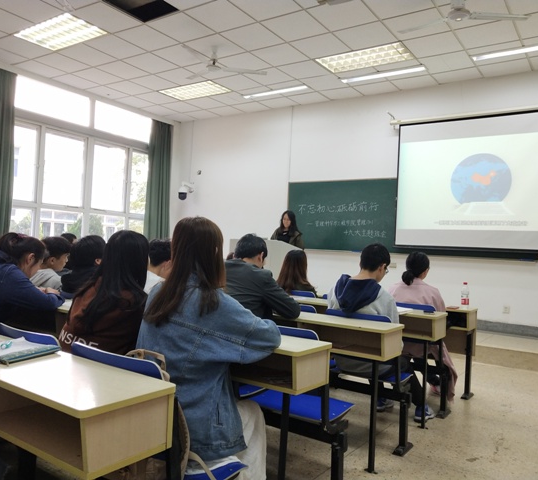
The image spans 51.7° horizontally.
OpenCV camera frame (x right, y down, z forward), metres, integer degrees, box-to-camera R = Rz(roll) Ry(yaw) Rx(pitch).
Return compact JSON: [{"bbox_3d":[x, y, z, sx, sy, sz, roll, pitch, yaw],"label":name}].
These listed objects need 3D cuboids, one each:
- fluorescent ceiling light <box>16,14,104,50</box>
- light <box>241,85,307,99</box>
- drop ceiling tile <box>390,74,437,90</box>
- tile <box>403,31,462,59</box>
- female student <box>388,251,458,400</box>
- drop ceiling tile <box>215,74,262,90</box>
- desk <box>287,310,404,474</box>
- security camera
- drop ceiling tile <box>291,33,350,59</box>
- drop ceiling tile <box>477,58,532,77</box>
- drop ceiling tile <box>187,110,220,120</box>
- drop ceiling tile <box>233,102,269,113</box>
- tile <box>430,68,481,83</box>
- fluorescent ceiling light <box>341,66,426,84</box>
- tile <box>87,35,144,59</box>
[{"bbox_3d":[-2.505,-2.467,6.690,1.200,0.080,0.600,1,-3,34],"label":"fluorescent ceiling light"},{"bbox_3d":[0.096,-2.281,8.554,1.230,0.080,0.100,2,-1,35],"label":"light"},{"bbox_3d":[2.090,-2.253,7.929,0.600,0.030,0.480,2,-1,35],"label":"drop ceiling tile"},{"bbox_3d":[1.929,-2.277,6.494,0.600,0.030,0.600,2,-1,35],"label":"tile"},{"bbox_3d":[1.183,0.658,4.220,0.500,1.180,0.720,2,-1,35],"label":"female student"},{"bbox_3d":[-0.465,-2.358,8.346,0.600,0.020,0.600,2,-1,35],"label":"drop ceiling tile"},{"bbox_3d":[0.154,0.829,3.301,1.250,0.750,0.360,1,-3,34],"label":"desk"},{"bbox_3d":[-1.519,-0.902,10.094,0.190,0.350,0.270,2,-2,35],"label":"security camera"},{"bbox_3d":[0.631,-2.347,6.718,0.600,0.030,0.600,2,-1,35],"label":"drop ceiling tile"},{"bbox_3d":[3.051,-2.208,7.153,0.600,0.030,0.480,2,-1,35],"label":"drop ceiling tile"},{"bbox_3d":[-1.229,-2.244,9.996,0.600,0.020,0.450,2,-2,35],"label":"drop ceiling tile"},{"bbox_3d":[-0.298,-2.216,9.289,0.600,0.020,0.530,1,-3,34],"label":"drop ceiling tile"},{"bbox_3d":[2.570,-2.231,7.541,0.600,0.030,0.480,2,-1,35],"label":"tile"},{"bbox_3d":[1.506,-2.163,7.294,1.220,0.080,0.120,1,-3,34],"label":"fluorescent ceiling light"},{"bbox_3d":[-1.924,-2.417,6.995,0.600,0.020,0.600,1,-3,34],"label":"tile"}]

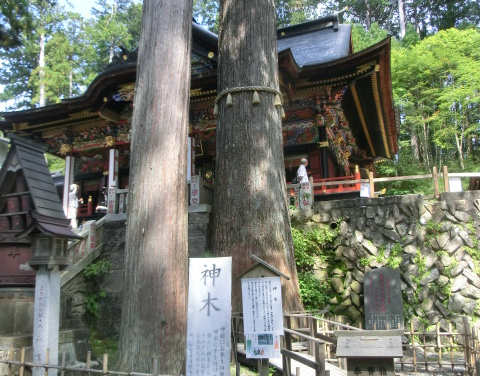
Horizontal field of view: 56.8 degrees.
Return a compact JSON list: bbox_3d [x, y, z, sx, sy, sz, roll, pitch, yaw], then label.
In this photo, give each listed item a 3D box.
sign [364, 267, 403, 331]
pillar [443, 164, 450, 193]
[{"bbox_3d":[2.359,1.927,7.282,0.640,1.259,0.150,0,-10,2],"label":"sign"},{"bbox_3d":[4.637,-0.159,9.963,0.100,0.753,0.100,-3,-10,20],"label":"pillar"}]

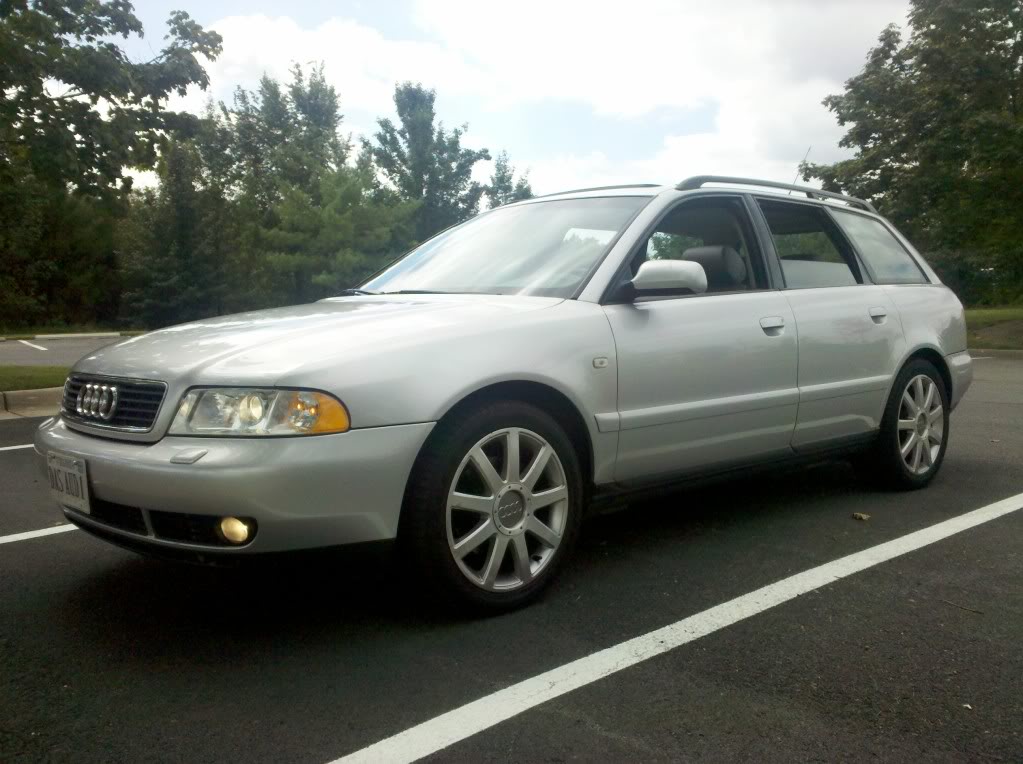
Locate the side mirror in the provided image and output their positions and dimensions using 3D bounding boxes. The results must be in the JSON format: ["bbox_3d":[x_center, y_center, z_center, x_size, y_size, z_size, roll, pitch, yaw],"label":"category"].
[{"bbox_3d":[0.500,-0.336,2.825,0.130,0.125,0.210,-5,7,-41],"label":"side mirror"}]

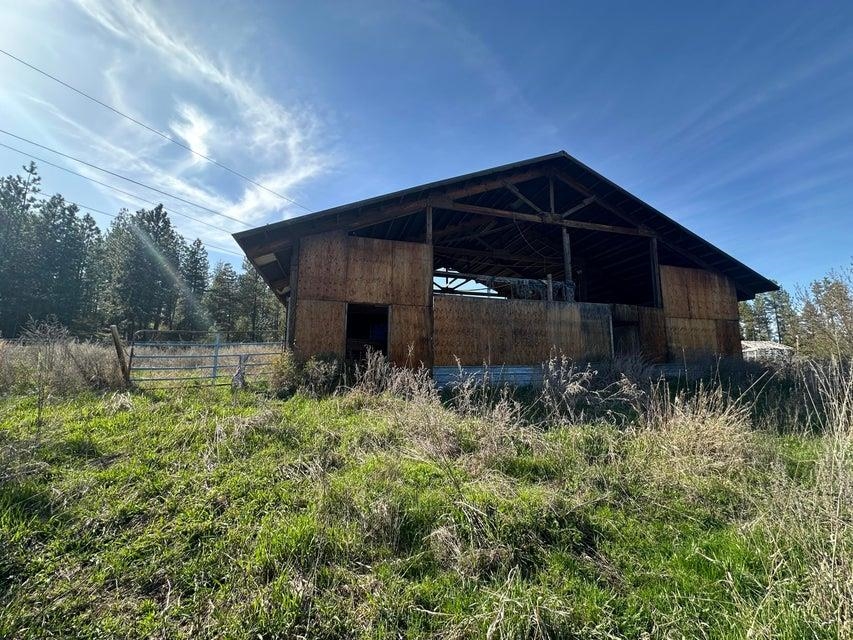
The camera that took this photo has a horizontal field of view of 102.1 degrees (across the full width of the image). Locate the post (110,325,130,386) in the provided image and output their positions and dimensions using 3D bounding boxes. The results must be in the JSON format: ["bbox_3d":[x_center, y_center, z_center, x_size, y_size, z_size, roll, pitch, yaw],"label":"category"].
[{"bbox_3d":[-6.671,0.782,7.520,0.115,1.367,0.115,-12,3,-36],"label":"post"}]

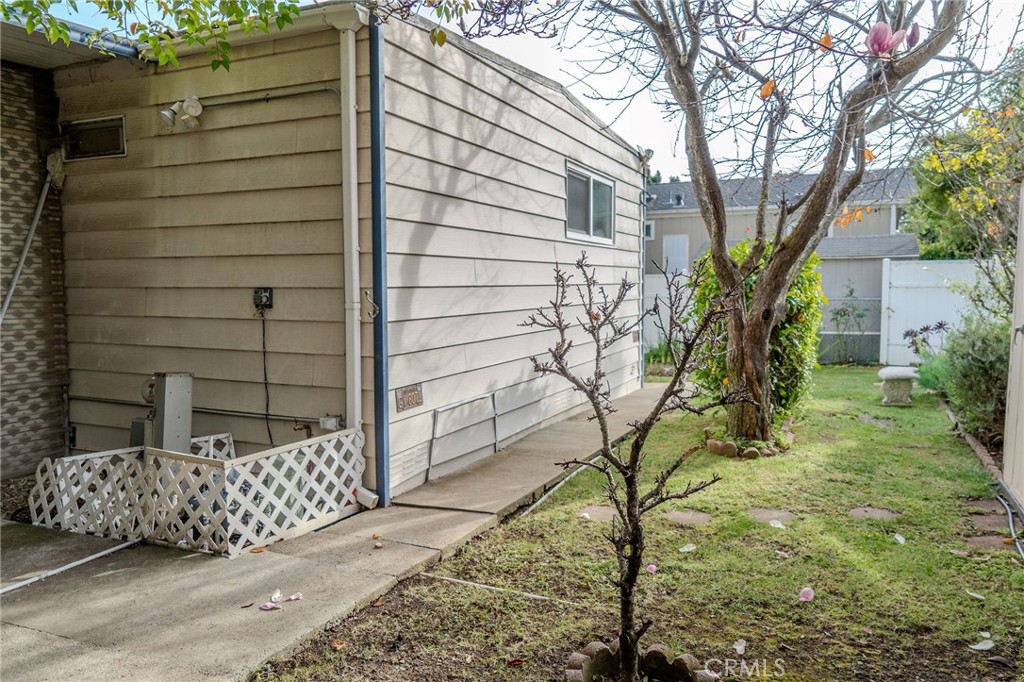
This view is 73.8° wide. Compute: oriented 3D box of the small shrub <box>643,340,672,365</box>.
[{"bbox_3d":[2.442,0.212,11.283,0.500,0.420,0.450,2,5,26],"label":"small shrub"}]

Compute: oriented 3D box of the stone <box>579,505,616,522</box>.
[{"bbox_3d":[0.534,1.055,4.121,0.270,0.045,0.280,1,5,7],"label":"stone"}]

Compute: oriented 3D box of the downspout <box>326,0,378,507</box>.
[{"bbox_3d":[-0.941,-0.443,4.053,0.220,2.850,0.110,2,5,22],"label":"downspout"}]

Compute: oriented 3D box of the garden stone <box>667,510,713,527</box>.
[{"bbox_3d":[1.054,1.062,4.041,0.280,0.045,0.280,1,5,15],"label":"garden stone"}]

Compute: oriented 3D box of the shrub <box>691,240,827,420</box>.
[{"bbox_3d":[2.654,-0.116,7.271,1.400,1.850,1.300,2,5,20],"label":"shrub"}]

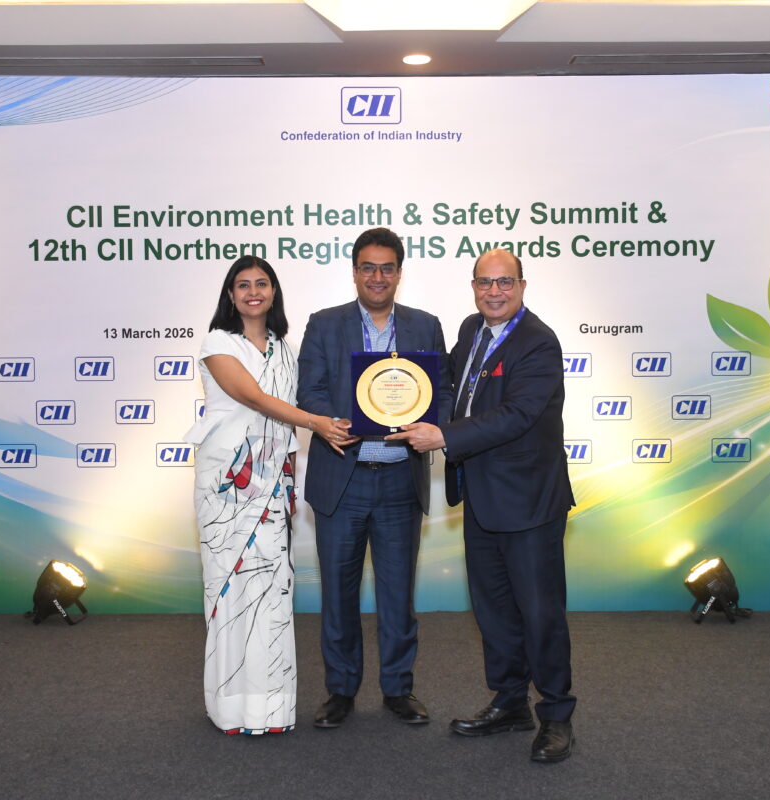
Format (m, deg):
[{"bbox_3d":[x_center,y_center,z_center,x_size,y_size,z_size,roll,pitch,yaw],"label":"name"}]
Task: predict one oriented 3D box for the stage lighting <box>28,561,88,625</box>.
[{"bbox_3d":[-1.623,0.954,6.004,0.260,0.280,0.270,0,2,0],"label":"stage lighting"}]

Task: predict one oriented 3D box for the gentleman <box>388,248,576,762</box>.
[{"bbox_3d":[0.362,0.320,4.033,0.560,1.660,0.460,1,2,35],"label":"gentleman"}]

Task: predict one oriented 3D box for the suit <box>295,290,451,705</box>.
[{"bbox_3d":[-0.038,0.339,4.293,0.540,1.400,0.400,0,2,0],"label":"suit"}]

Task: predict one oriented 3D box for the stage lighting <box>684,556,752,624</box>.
[{"bbox_3d":[1.627,0.933,5.954,0.270,0.280,0.270,0,2,0],"label":"stage lighting"}]

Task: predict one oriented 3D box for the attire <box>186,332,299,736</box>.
[{"bbox_3d":[-0.507,0.438,4.267,0.420,1.410,0.360,-1,2,-18],"label":"attire"}]

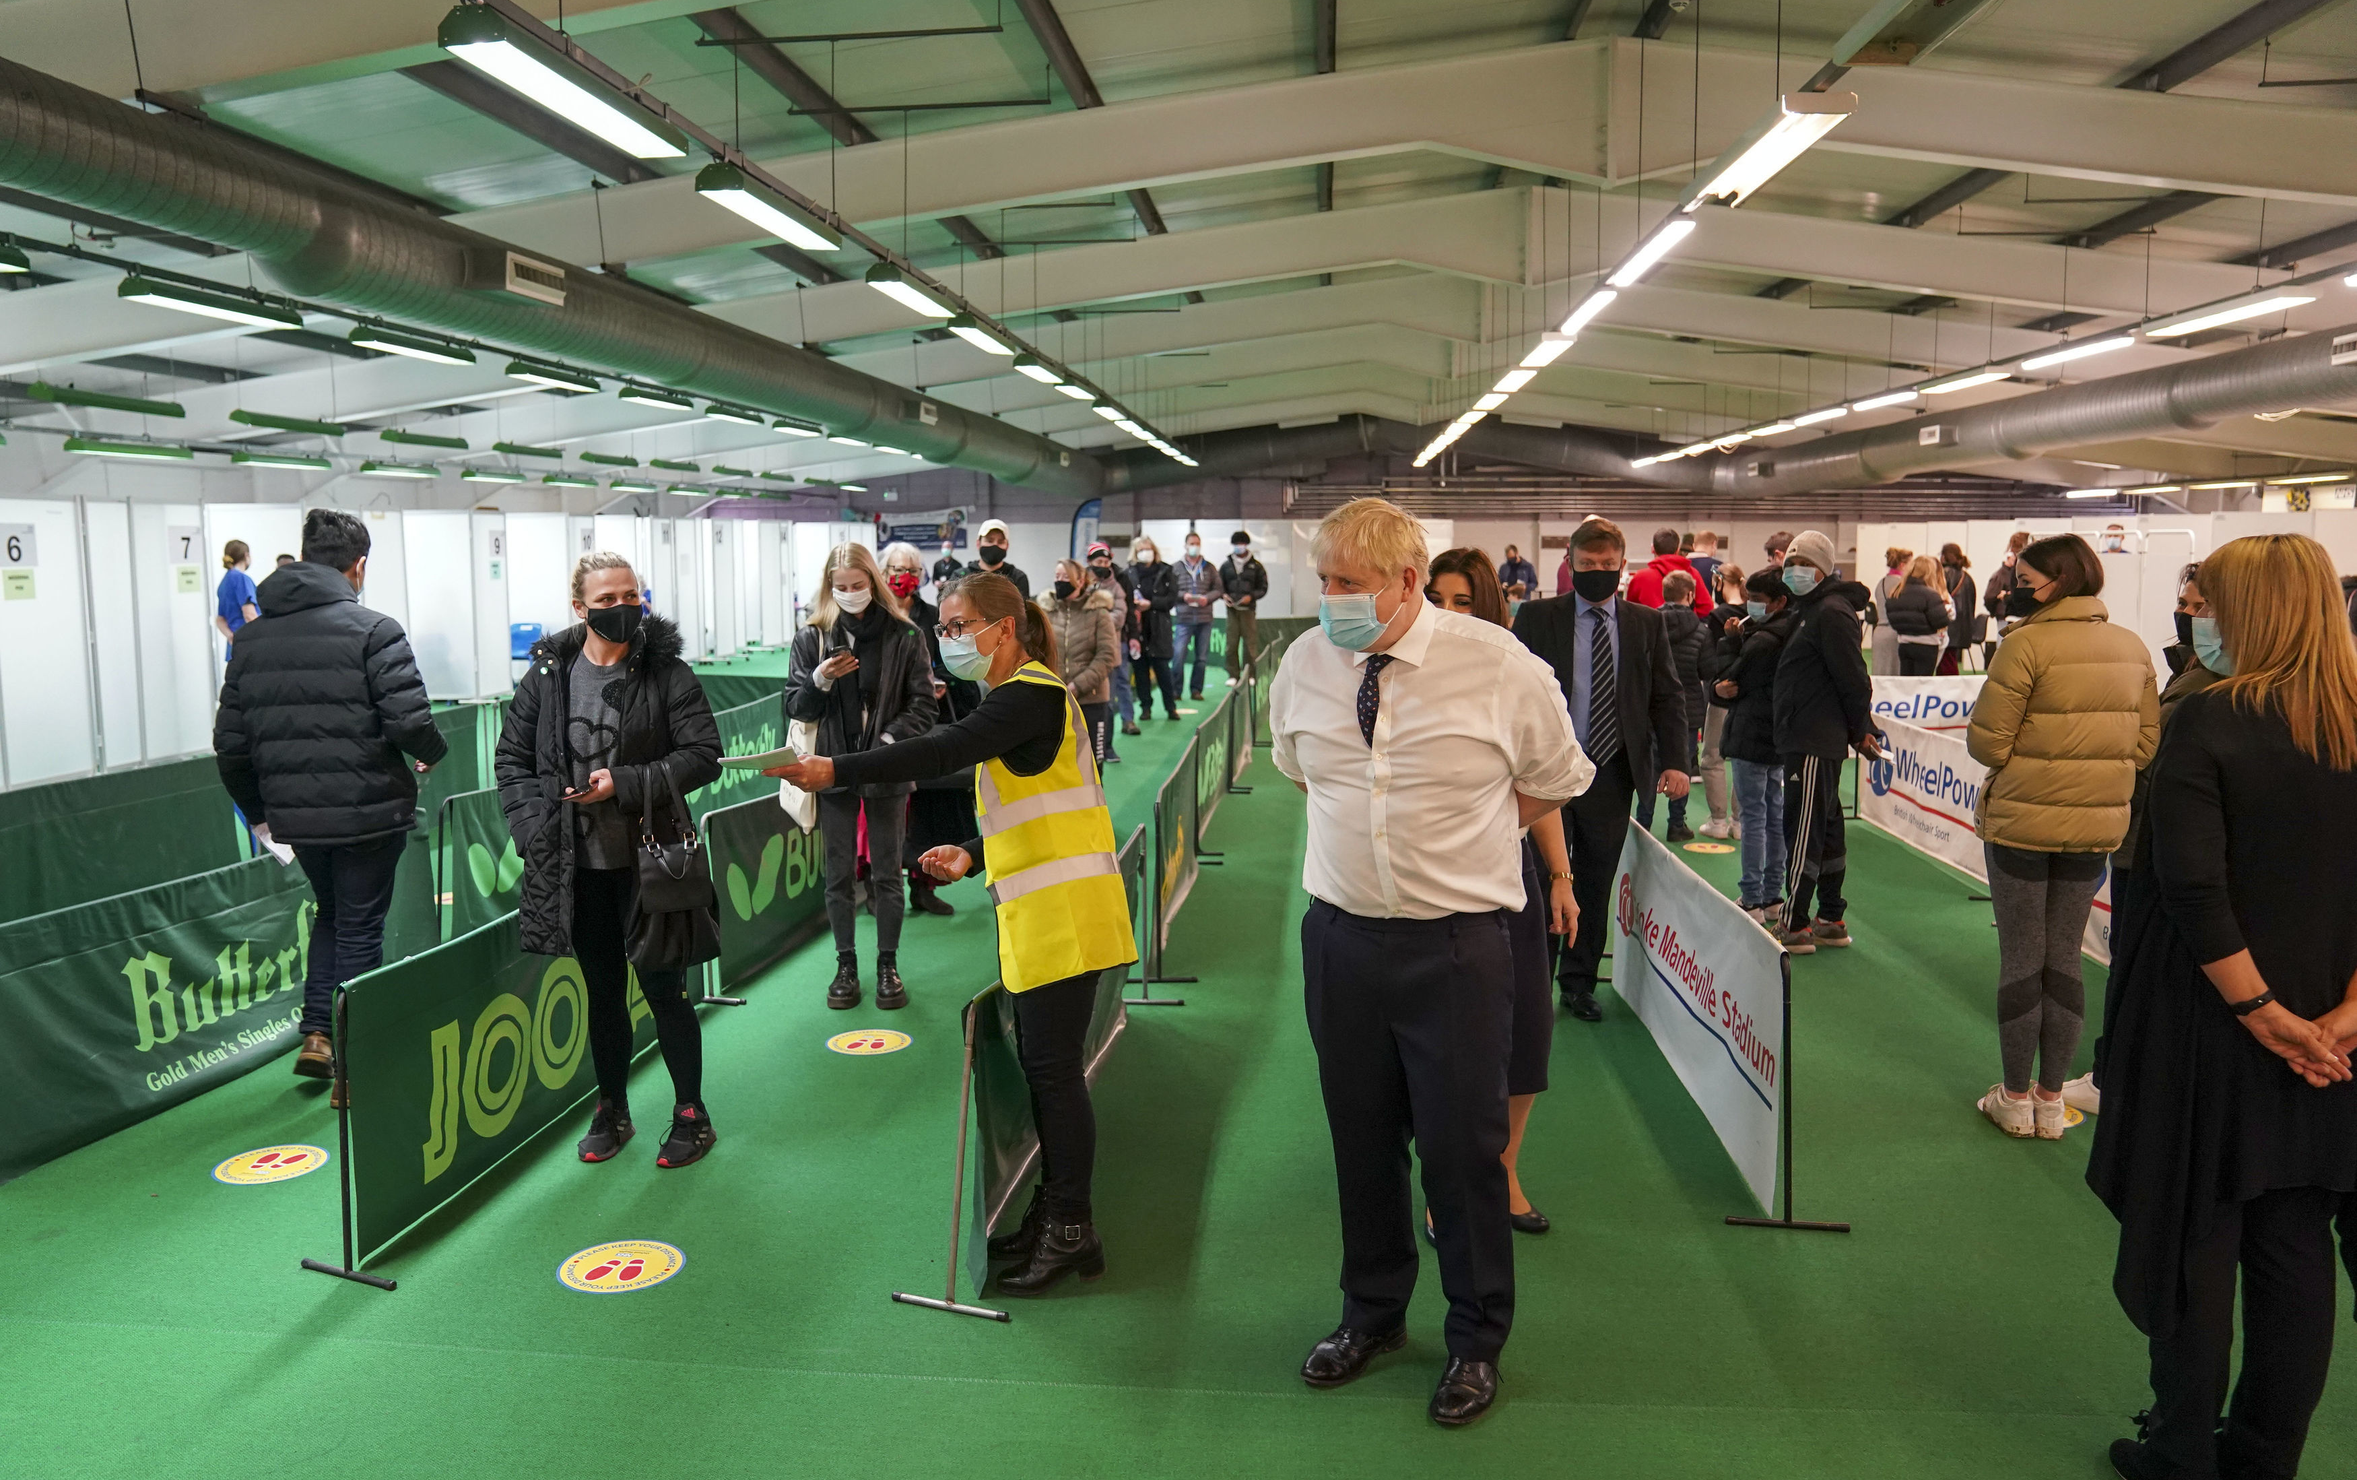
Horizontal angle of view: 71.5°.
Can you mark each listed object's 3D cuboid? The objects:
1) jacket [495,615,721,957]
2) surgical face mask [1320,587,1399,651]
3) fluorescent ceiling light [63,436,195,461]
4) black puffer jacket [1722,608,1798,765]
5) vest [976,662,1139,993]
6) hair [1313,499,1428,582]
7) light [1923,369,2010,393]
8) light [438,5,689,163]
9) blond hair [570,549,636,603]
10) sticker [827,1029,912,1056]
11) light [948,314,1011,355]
[{"bbox_3d":[-1.571,0.122,4.511,0.580,0.940,0.370,1,7,6],"label":"jacket"},{"bbox_3d":[0.337,-0.228,3.115,0.088,0.118,0.140,-15,14,-36],"label":"surgical face mask"},{"bbox_3d":[-10.027,-2.782,15.645,0.220,0.130,1.530,1,7,5],"label":"fluorescent ceiling light"},{"bbox_3d":[2.684,-0.243,7.444,0.310,0.660,0.410,-3,7,-21],"label":"black puffer jacket"},{"bbox_3d":[-0.285,0.201,3.808,0.370,0.740,0.430,-3,7,-15],"label":"vest"},{"bbox_3d":[0.367,-0.384,3.156,0.200,0.175,0.240,6,9,43],"label":"hair"},{"bbox_3d":[7.537,-3.451,15.679,0.270,0.100,1.840,1,7,5],"label":"light"},{"bbox_3d":[-2.167,-2.358,5.922,0.220,0.140,1.520,0,7,5],"label":"light"},{"bbox_3d":[-1.565,-0.439,4.459,0.160,0.160,0.180,-5,12,-38],"label":"blond hair"},{"bbox_3d":[-1.050,1.030,5.574,0.310,0.005,0.310,1,7,5],"label":"sticker"},{"bbox_3d":[-1.465,-3.060,12.310,0.220,0.130,1.540,1,7,5],"label":"light"}]

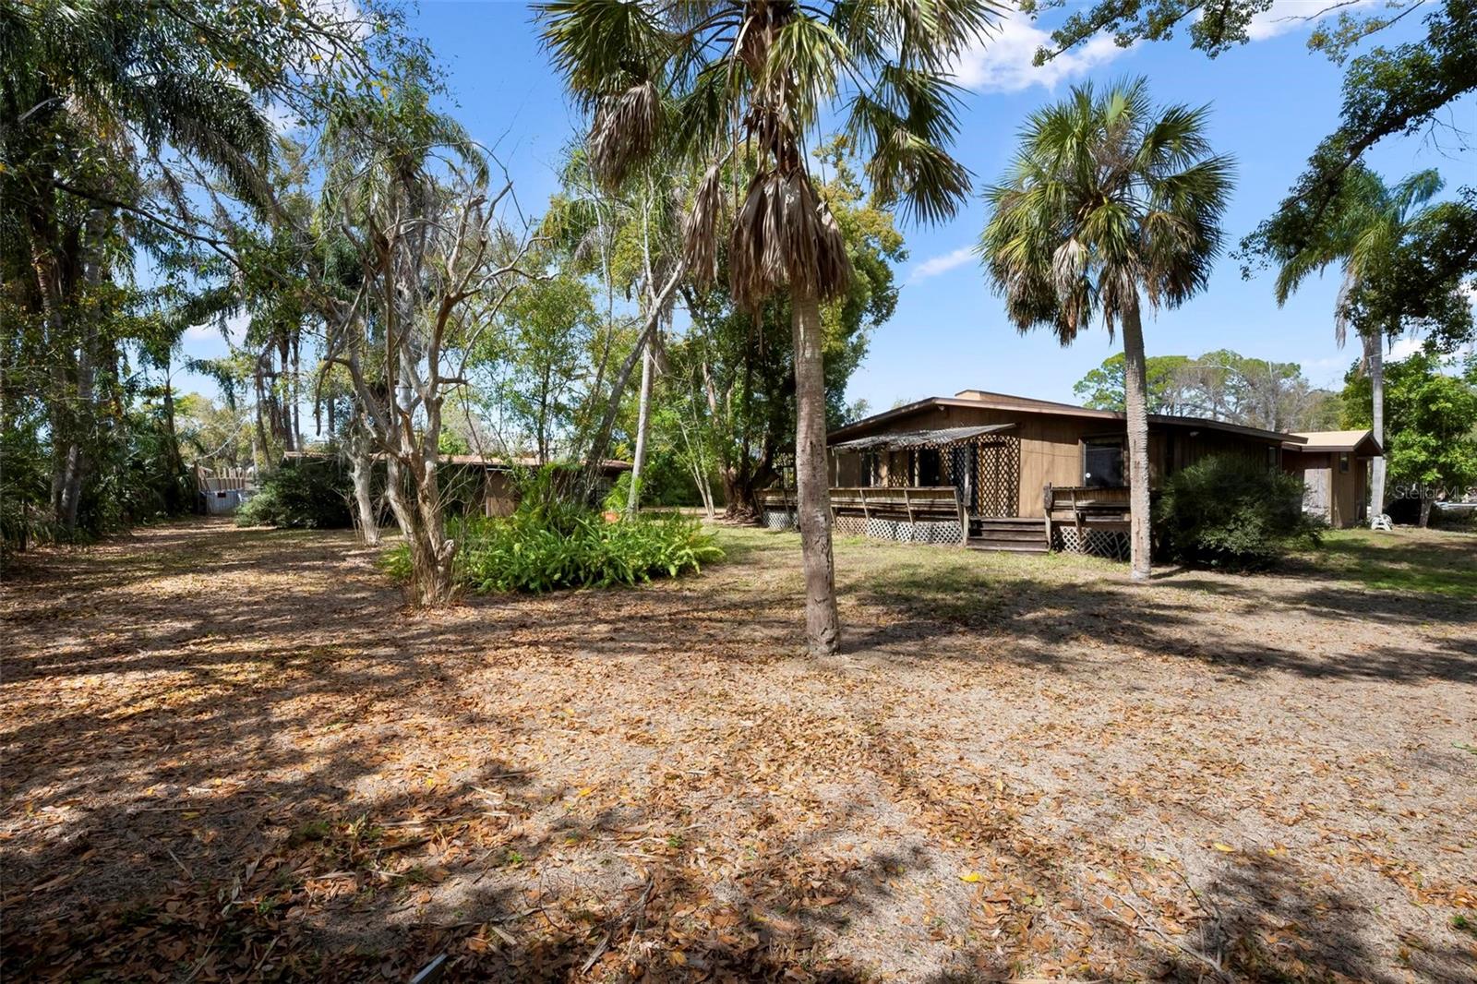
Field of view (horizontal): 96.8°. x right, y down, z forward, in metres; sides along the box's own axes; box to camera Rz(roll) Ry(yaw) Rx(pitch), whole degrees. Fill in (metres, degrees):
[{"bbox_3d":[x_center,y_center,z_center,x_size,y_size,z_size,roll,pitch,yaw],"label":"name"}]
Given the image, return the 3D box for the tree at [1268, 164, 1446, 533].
[{"bbox_3d":[26.100,-6.000,27.500,5.900,14.900,5.900,0,0,43],"label":"tree"}]

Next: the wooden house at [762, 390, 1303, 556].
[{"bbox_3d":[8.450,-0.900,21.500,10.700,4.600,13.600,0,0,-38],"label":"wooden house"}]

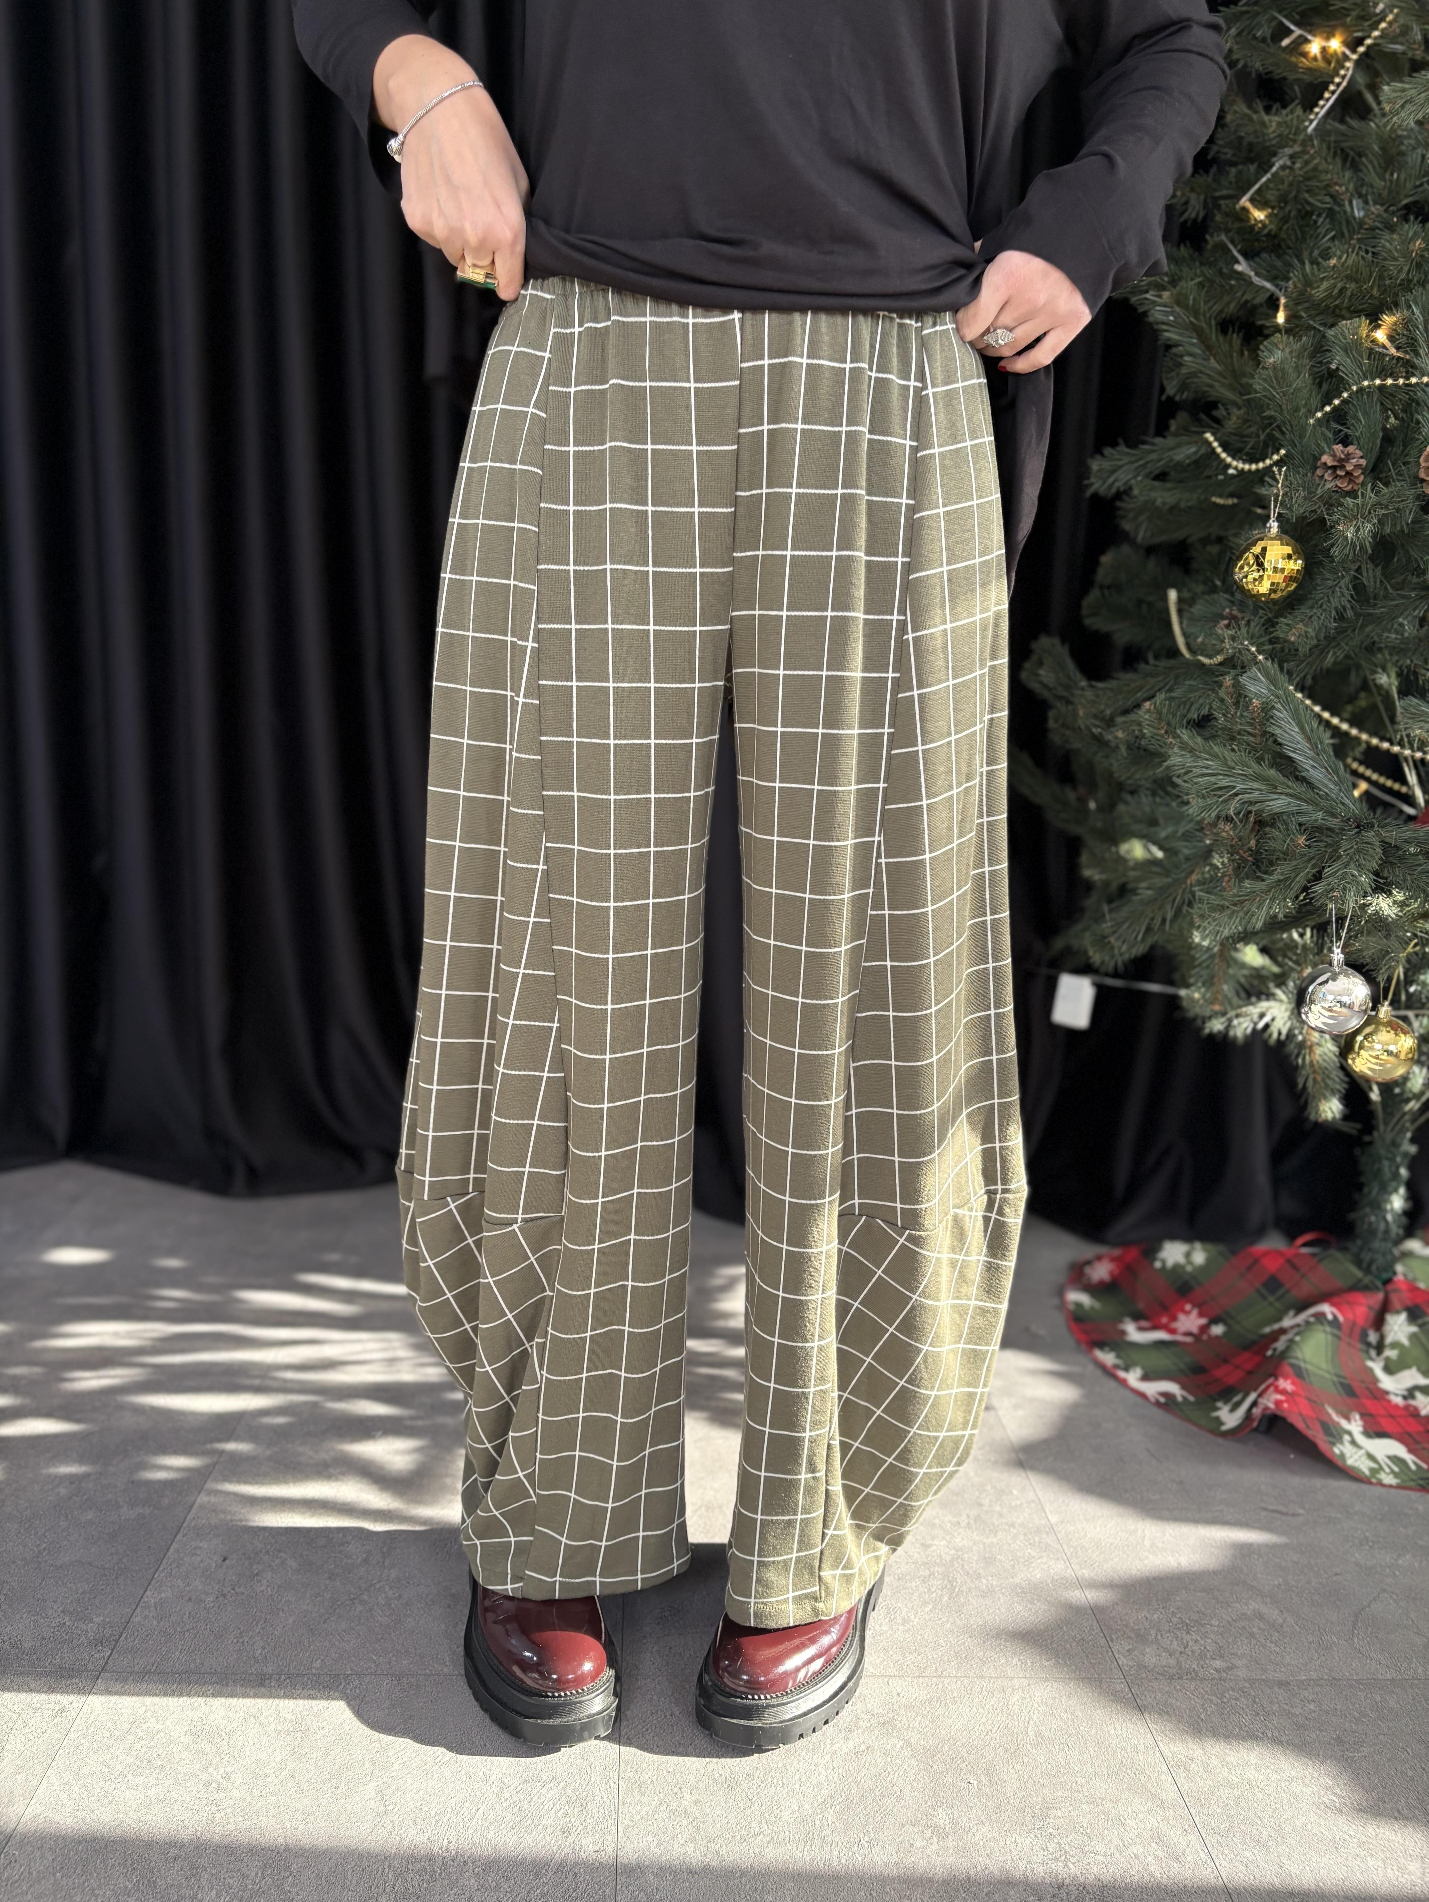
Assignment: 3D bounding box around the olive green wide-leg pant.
[{"bbox_3d":[0.007,0.011,1.143,0.500,1.000,0.300,2,10,-3],"label":"olive green wide-leg pant"}]

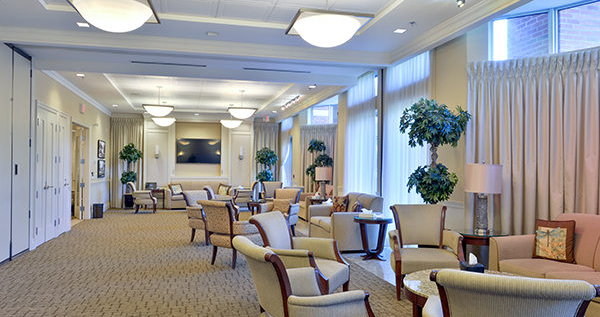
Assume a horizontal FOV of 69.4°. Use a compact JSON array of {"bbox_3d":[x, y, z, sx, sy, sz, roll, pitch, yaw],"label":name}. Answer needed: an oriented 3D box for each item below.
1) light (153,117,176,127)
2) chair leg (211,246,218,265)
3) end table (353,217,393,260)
[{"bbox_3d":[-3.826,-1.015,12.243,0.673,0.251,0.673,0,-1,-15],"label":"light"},{"bbox_3d":[-1.156,1.302,5.851,0.050,0.267,0.091,-1,-2,39],"label":"chair leg"},{"bbox_3d":[1.069,1.158,6.290,0.620,0.574,0.620,0,-1,0],"label":"end table"}]

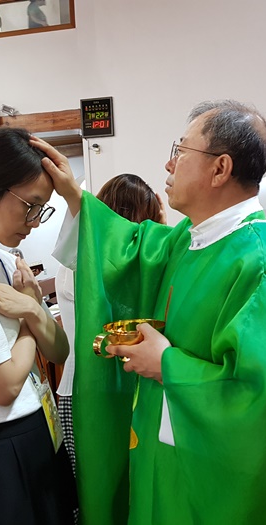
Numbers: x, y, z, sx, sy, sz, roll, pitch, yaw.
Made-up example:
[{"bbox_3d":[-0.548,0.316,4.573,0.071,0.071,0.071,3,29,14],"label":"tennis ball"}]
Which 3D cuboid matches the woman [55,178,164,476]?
[{"bbox_3d":[-0.081,0.457,1.980,0.370,1.550,0.430,-5,6,-18],"label":"woman"}]

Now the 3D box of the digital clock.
[{"bbox_3d":[-0.483,-1.968,7.150,0.425,0.520,0.060,-2,6,12],"label":"digital clock"}]

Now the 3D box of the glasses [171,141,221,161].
[{"bbox_3d":[0.157,-0.232,1.180,0.138,0.045,0.140,14,6,1],"label":"glasses"}]

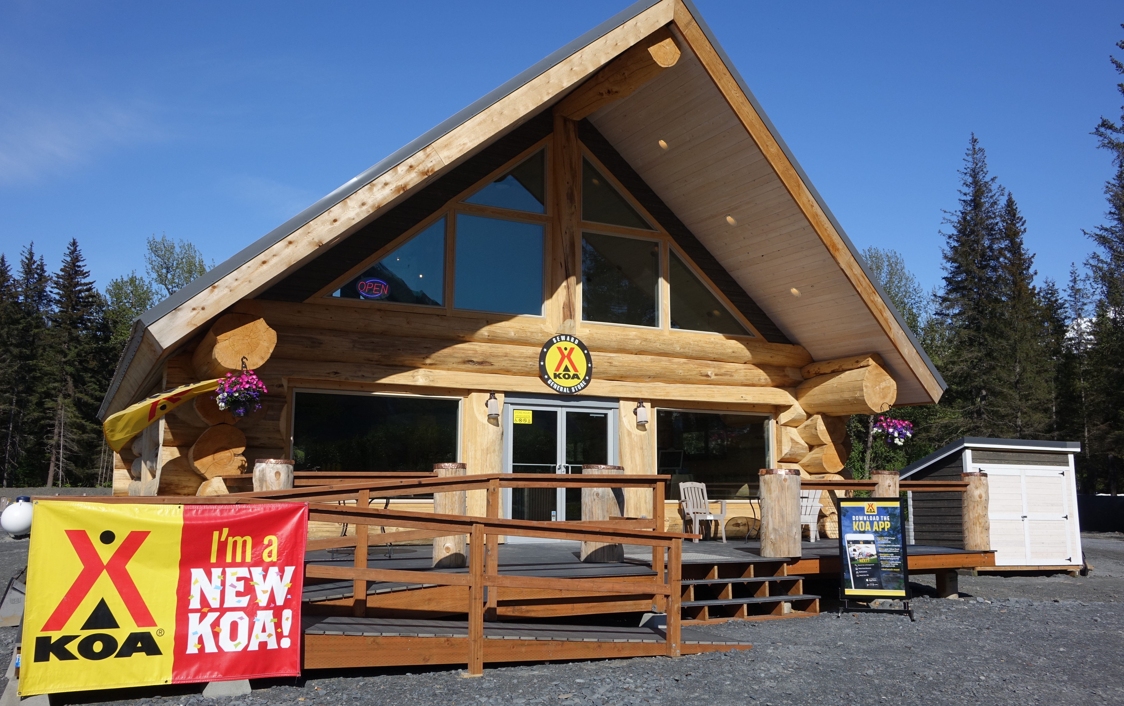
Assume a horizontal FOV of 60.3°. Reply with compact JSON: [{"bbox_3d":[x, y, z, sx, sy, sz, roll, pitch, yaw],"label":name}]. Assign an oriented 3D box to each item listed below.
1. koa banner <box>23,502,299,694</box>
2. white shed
[{"bbox_3d":[-2.637,1.632,6.579,1.750,1.210,0.050,4,-9,-26],"label":"koa banner"},{"bbox_3d":[7.463,2.686,16.771,2.620,2.280,1.680,4,-9,-23],"label":"white shed"}]

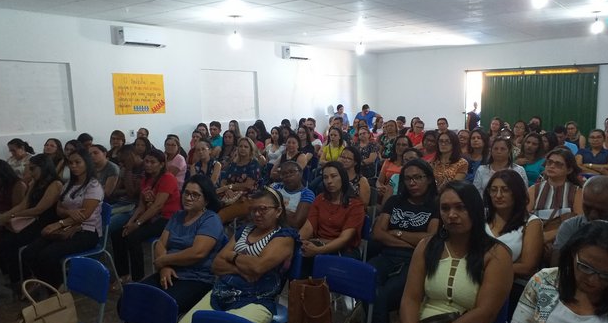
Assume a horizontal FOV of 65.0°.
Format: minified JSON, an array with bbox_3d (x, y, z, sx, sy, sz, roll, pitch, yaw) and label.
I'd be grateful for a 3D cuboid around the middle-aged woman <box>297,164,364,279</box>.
[{"bbox_3d":[0.091,0.638,3.314,0.520,1.245,0.780,4,9,30],"label":"middle-aged woman"}]

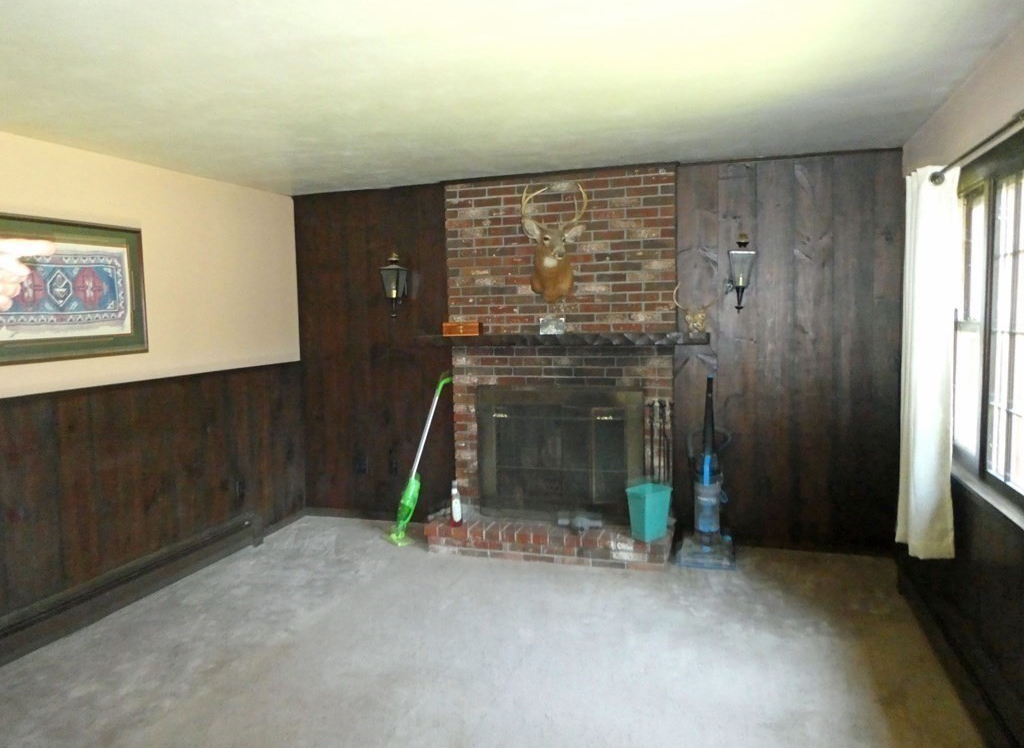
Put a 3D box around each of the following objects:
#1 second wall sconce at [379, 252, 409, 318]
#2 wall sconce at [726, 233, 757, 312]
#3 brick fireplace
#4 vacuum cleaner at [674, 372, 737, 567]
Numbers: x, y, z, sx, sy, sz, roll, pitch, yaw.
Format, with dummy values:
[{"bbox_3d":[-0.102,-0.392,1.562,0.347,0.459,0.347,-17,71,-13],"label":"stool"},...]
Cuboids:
[{"bbox_3d":[-0.810,-0.627,5.013,0.161,0.458,0.209,0,6,17],"label":"second wall sconce"},{"bbox_3d":[1.397,-0.617,4.321,0.162,0.481,0.209,0,6,17],"label":"wall sconce"},{"bbox_3d":[0.232,-0.077,4.581,1.582,2.436,0.521,0,6,17],"label":"brick fireplace"},{"bbox_3d":[1.194,0.568,4.356,0.350,1.155,0.328,0,6,17],"label":"vacuum cleaner"}]

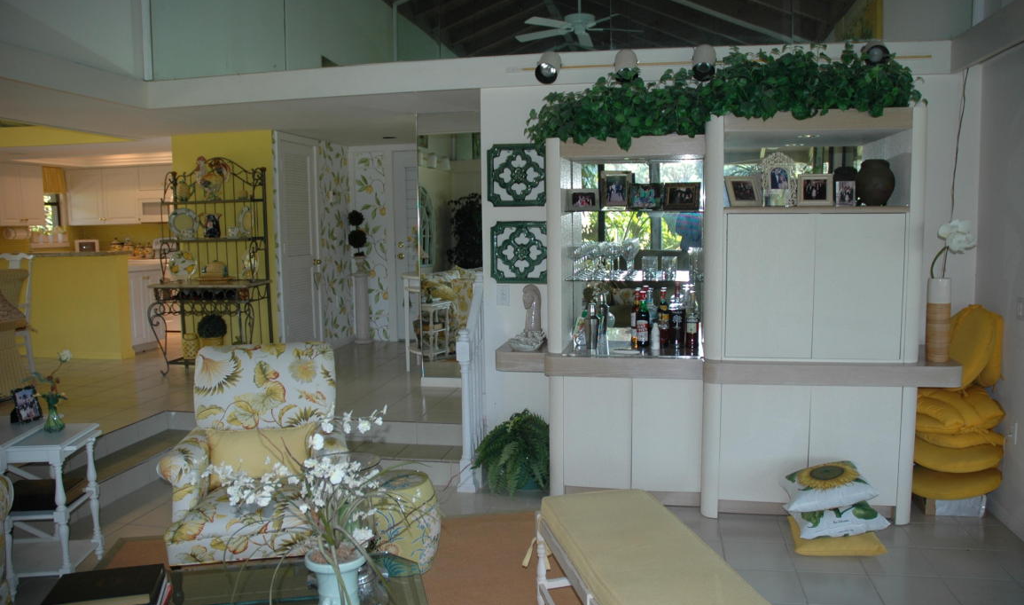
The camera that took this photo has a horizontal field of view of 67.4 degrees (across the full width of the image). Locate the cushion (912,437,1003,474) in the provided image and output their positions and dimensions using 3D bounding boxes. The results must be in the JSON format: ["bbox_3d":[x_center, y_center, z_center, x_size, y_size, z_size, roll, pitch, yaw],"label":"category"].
[{"bbox_3d":[2.306,0.791,4.109,0.470,0.140,0.470,0,7,11],"label":"cushion"}]

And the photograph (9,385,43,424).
[{"bbox_3d":[-2.319,0.486,3.677,0.125,0.170,0.050,-7,-3,-43],"label":"photograph"}]

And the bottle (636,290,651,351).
[{"bbox_3d":[0.758,0.099,4.437,0.075,0.337,0.075,0,7,11],"label":"bottle"}]

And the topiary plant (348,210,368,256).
[{"bbox_3d":[-1.608,-0.721,8.009,0.200,0.470,0.200,0,7,9],"label":"topiary plant"}]

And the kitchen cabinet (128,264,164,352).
[{"bbox_3d":[-4.005,0.033,7.824,0.580,0.914,0.450,0,7,9],"label":"kitchen cabinet"}]

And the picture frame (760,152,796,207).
[{"bbox_3d":[1.384,-0.638,3.986,0.200,0.295,0.040,0,0,11],"label":"picture frame"}]

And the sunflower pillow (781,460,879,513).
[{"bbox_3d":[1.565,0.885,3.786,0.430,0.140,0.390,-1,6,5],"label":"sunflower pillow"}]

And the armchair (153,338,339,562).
[{"bbox_3d":[-1.207,0.750,3.706,0.850,0.970,0.860,-3,6,-12],"label":"armchair"}]

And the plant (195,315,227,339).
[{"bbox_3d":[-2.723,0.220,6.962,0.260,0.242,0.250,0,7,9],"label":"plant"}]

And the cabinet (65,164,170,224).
[{"bbox_3d":[-5.159,-1.433,10.339,1.780,0.767,0.340,0,7,11],"label":"cabinet"}]

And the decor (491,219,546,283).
[{"bbox_3d":[0.066,-0.314,4.792,0.395,0.389,0.040,0,7,11],"label":"decor"}]

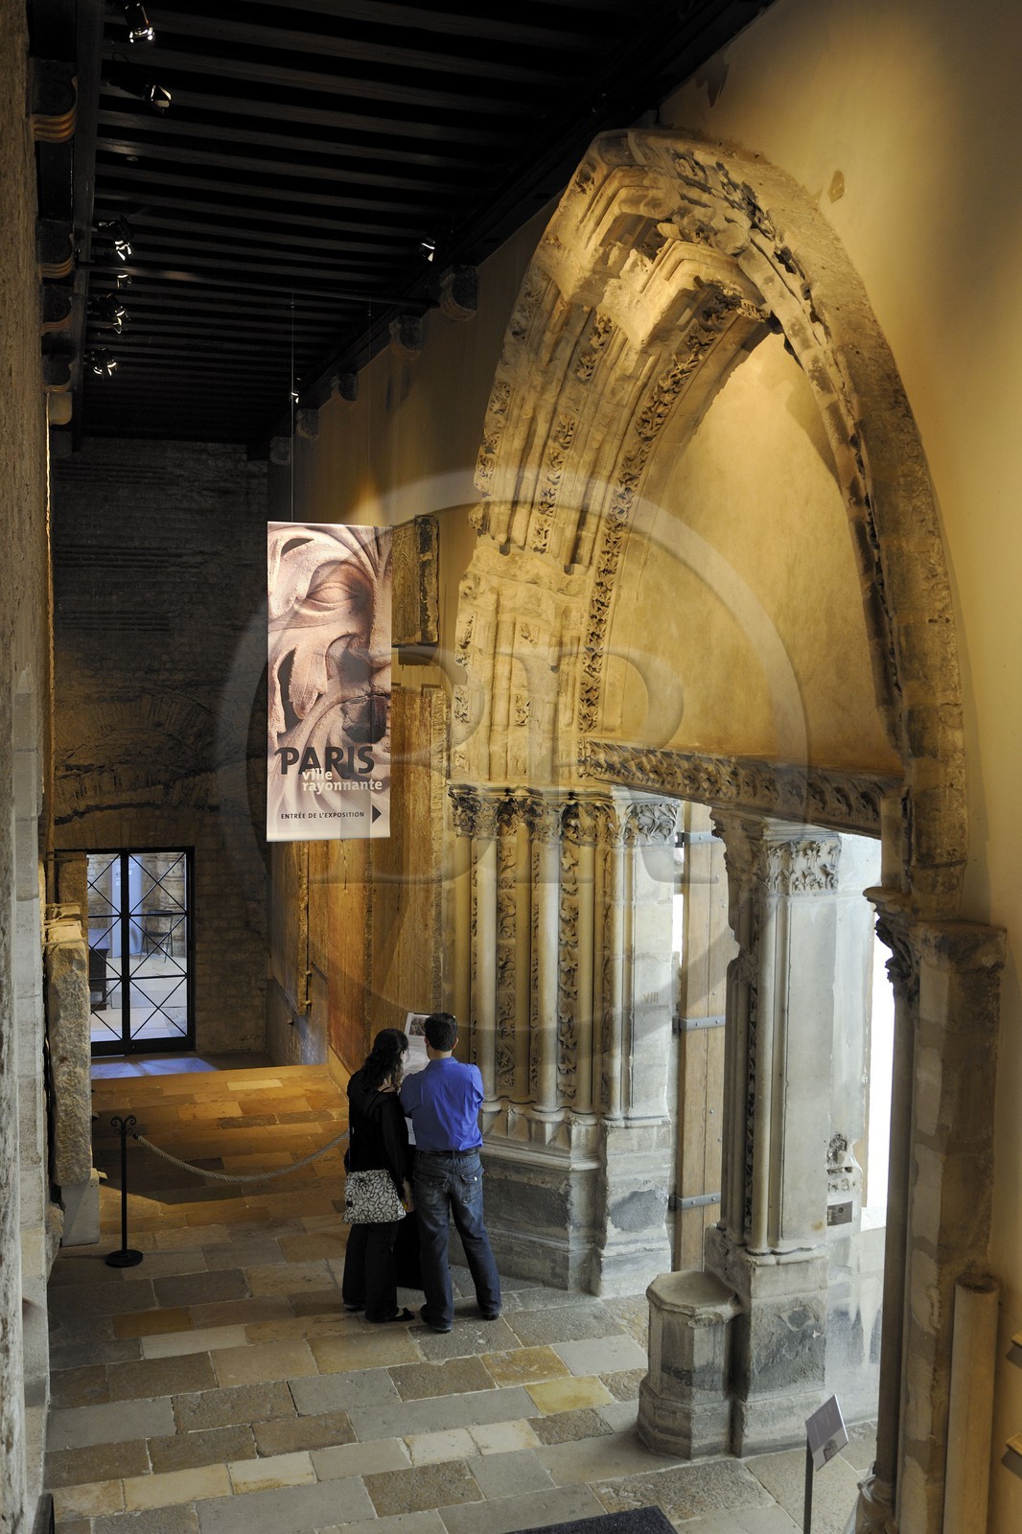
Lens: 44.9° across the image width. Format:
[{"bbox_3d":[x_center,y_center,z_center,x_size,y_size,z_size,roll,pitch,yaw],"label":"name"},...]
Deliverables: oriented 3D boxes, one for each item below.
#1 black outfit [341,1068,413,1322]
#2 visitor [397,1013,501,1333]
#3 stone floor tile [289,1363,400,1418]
[{"bbox_3d":[-0.750,2.404,6.992,0.430,1.430,0.360,4,6,35],"label":"black outfit"},{"bbox_3d":[-0.349,2.217,6.914,0.540,1.768,0.500,-1,7,-16],"label":"visitor"},{"bbox_3d":[-0.851,3.211,6.322,0.510,0.030,0.325,0,5,-17],"label":"stone floor tile"}]

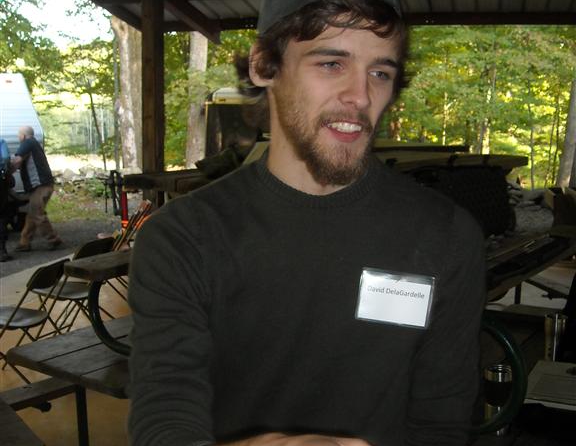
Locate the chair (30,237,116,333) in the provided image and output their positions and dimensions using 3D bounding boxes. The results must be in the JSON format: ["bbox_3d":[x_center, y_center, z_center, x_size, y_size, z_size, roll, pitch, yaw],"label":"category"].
[{"bbox_3d":[-1.681,0.527,6.100,0.500,0.770,0.460,0,6,-3],"label":"chair"}]

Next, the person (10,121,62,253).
[{"bbox_3d":[-3.490,-0.475,10.800,0.650,1.710,0.520,2,6,12],"label":"person"}]

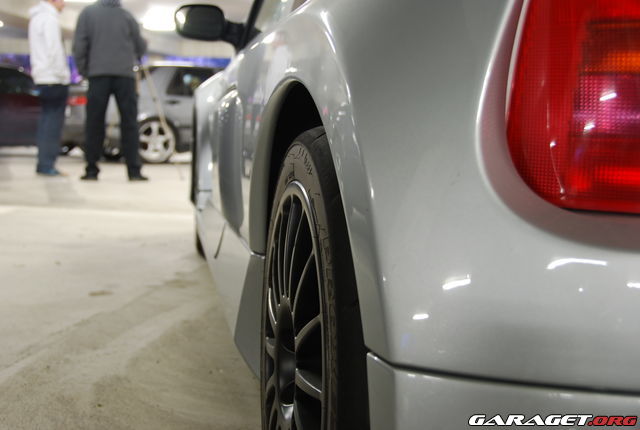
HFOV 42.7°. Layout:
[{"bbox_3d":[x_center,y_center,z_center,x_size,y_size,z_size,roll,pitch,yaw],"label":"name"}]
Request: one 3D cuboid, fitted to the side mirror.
[{"bbox_3d":[-0.423,-0.681,2.900,0.182,0.122,0.100,-2,8,-15],"label":"side mirror"}]

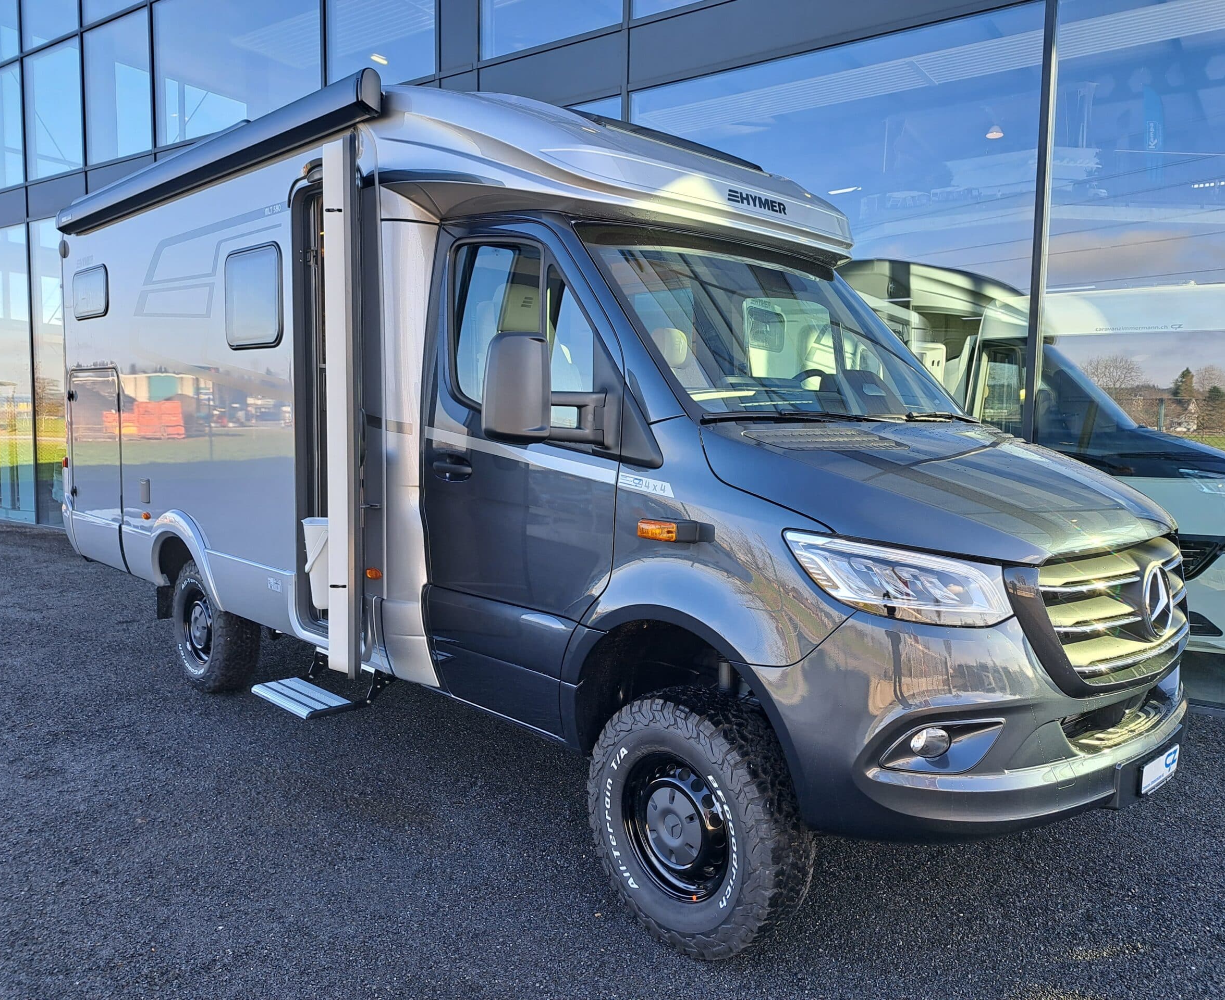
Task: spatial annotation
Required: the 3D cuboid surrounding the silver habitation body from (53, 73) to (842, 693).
[{"bbox_3d":[-1.335,-0.653,5.627,5.480,2.420,2.220,6,7,45],"label":"silver habitation body"}]

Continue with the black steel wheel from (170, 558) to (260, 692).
[{"bbox_3d":[-2.347,0.734,5.471,0.780,0.780,0.245,6,7,45],"label":"black steel wheel"}]

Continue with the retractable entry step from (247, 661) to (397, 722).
[{"bbox_3d":[-1.262,0.808,4.003,0.540,0.160,0.400,6,7,45],"label":"retractable entry step"}]

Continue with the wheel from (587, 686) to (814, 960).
[{"bbox_3d":[0.261,1.000,2.902,0.245,0.780,0.780,-4,7,-42],"label":"wheel"}]

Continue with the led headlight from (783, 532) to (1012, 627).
[{"bbox_3d":[0.765,0.214,2.510,0.500,0.250,0.400,6,7,45],"label":"led headlight"}]

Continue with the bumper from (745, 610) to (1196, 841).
[{"bbox_3d":[1.367,0.546,3.008,0.760,0.630,2.000,6,7,45],"label":"bumper"}]

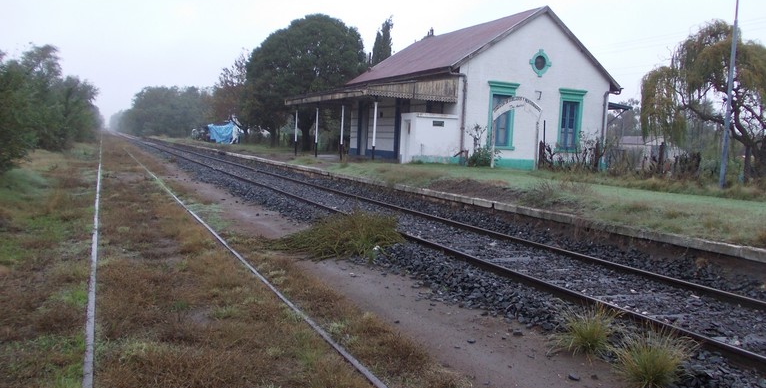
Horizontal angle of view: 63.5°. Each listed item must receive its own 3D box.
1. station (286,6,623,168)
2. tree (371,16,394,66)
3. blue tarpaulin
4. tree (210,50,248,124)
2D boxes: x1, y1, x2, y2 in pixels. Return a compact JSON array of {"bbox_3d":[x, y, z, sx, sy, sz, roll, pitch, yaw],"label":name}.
[{"bbox_3d":[3.096,-5.668,34.468,14.200,7.650,13.400,1,5,-24],"label":"station"},{"bbox_3d":[-0.370,-11.274,63.565,2.800,13.830,2.800,1,5,-24],"label":"tree"},{"bbox_3d":[-15.741,-5.928,60.000,2.700,2.100,1.100,2,5,-5],"label":"blue tarpaulin"},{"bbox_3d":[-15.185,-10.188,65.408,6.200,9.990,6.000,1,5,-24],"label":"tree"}]

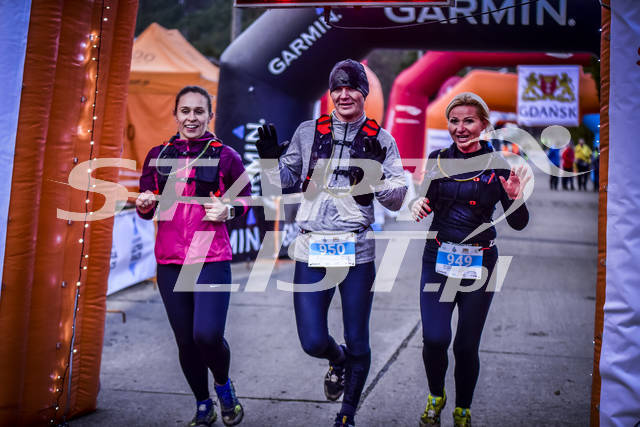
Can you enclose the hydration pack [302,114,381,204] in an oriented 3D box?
[{"bbox_3d":[0.100,-0.253,6.500,0.360,0.430,0.270,0,3,3],"label":"hydration pack"}]

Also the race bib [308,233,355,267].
[{"bbox_3d":[0.058,0.168,6.400,0.218,0.158,0.015,0,1,3],"label":"race bib"}]

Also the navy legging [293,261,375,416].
[{"bbox_3d":[0.062,0.530,6.560,0.380,0.820,0.480,0,3,3],"label":"navy legging"}]

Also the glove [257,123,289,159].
[{"bbox_3d":[-0.216,-0.333,6.360,0.145,0.175,0.070,0,3,-3],"label":"glove"}]

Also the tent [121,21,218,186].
[{"bbox_3d":[-2.750,-1.310,21.500,2.800,3.300,3.100,0,3,8],"label":"tent"}]

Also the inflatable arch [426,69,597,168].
[{"bbox_3d":[6.600,-2.700,45.000,6.800,3.950,1.300,0,3,5],"label":"inflatable arch"}]

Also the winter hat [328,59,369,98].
[{"bbox_3d":[0.135,-0.620,6.400,0.178,0.185,0.220,1,2,17],"label":"winter hat"}]

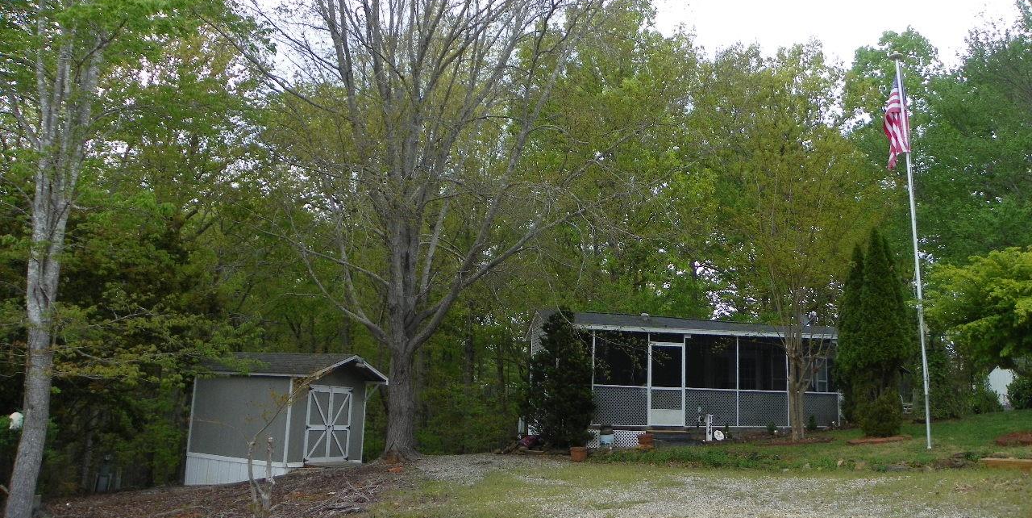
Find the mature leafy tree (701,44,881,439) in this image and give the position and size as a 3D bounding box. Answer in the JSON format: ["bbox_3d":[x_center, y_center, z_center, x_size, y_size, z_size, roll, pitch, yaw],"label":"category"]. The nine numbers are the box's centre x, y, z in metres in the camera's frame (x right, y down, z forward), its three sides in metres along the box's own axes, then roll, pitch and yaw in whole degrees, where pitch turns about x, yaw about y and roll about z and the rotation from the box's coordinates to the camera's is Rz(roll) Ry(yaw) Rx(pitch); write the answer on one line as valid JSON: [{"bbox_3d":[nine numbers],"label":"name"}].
[{"bbox_3d":[6.646,-0.547,19.077,4.100,9.758,4.000,2,-10,0],"label":"mature leafy tree"}]

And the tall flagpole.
[{"bbox_3d":[7.197,-0.329,14.088,0.260,7.327,0.260,-5,-12,27],"label":"tall flagpole"}]

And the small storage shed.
[{"bbox_3d":[-6.196,4.367,20.746,4.948,3.497,2.641,-6,-13,35],"label":"small storage shed"}]

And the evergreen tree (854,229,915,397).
[{"bbox_3d":[8.748,1.630,18.424,1.500,4.716,1.500,2,-10,0],"label":"evergreen tree"}]

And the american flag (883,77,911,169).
[{"bbox_3d":[7.141,-2.552,14.560,0.420,1.757,0.280,-4,-12,27],"label":"american flag"}]

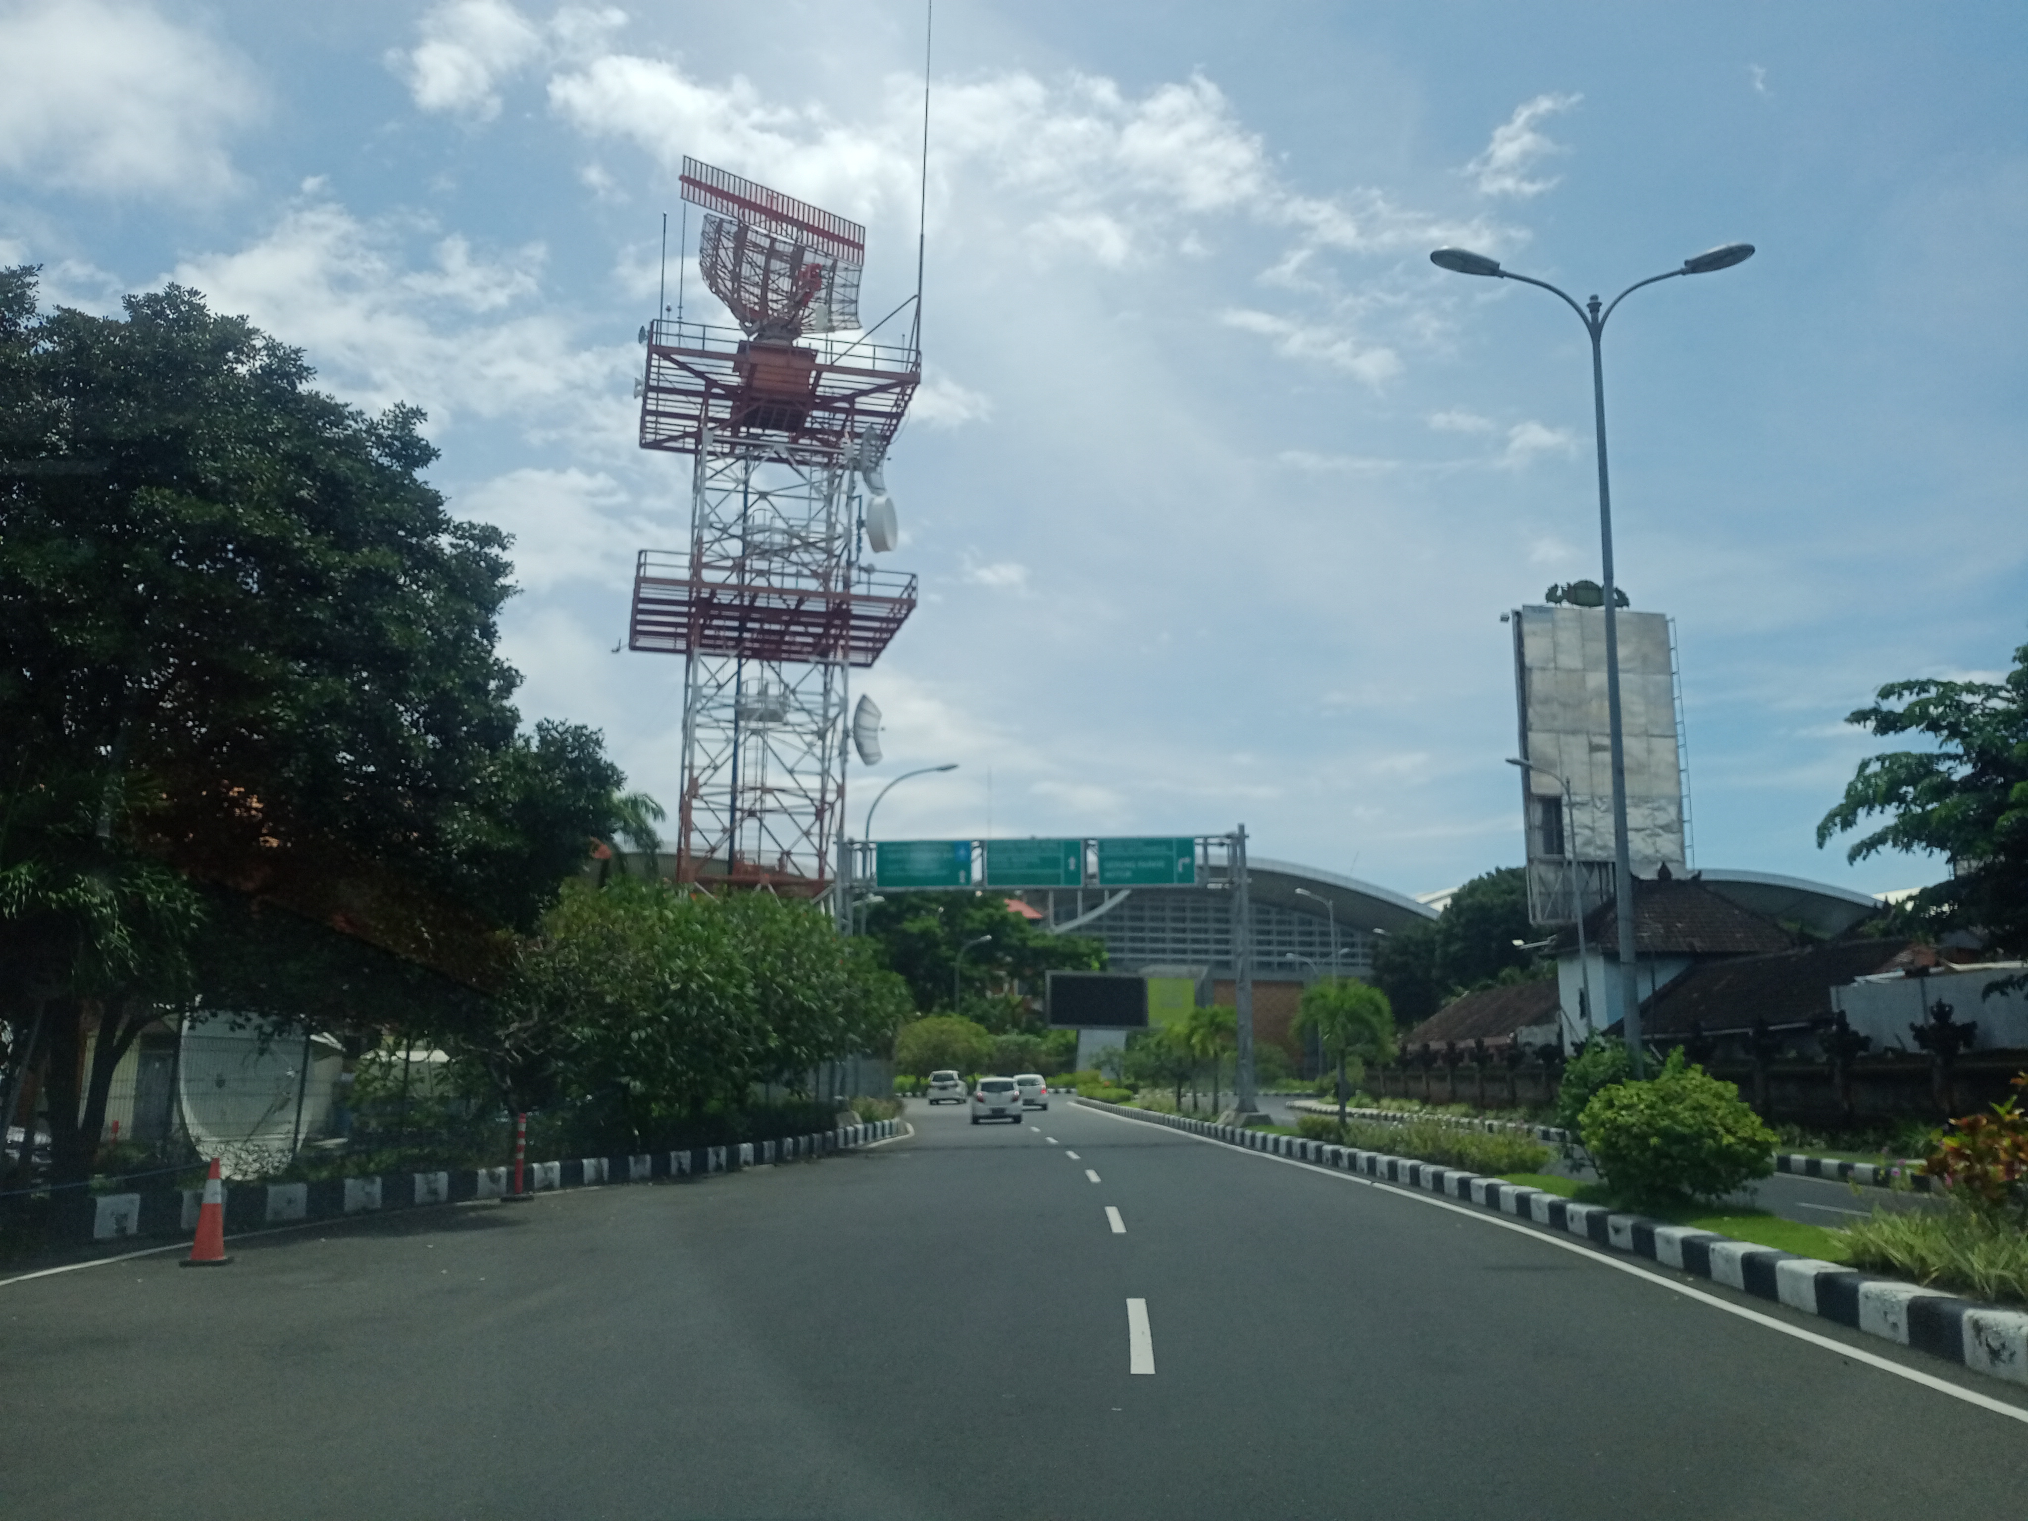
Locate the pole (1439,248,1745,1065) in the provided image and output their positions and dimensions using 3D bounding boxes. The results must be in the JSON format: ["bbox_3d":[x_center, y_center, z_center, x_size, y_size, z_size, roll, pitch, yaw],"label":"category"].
[{"bbox_3d":[6.936,-0.750,18.578,3.850,11.070,0.400,0,-11,3],"label":"pole"}]

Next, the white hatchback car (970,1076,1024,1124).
[{"bbox_3d":[-0.577,11.433,55.134,1.640,1.510,3.600,0,-11,-1],"label":"white hatchback car"}]

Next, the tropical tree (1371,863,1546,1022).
[{"bbox_3d":[21.652,10.788,78.389,8.800,11.418,8.500,0,-11,0],"label":"tropical tree"}]

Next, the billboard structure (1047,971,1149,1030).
[{"bbox_3d":[6.844,19.587,133.698,8.717,4.668,0.900,3,-11,-18],"label":"billboard structure"}]

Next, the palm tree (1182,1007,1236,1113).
[{"bbox_3d":[6.472,9.677,53.134,2.000,3.564,2.000,0,-11,0],"label":"palm tree"}]

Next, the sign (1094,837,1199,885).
[{"bbox_3d":[3.602,2.739,44.271,2.630,1.256,0.120,0,-11,0],"label":"sign"}]

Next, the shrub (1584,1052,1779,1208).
[{"bbox_3d":[6.724,3.713,16.503,2.000,1.521,1.800,0,-11,0],"label":"shrub"}]

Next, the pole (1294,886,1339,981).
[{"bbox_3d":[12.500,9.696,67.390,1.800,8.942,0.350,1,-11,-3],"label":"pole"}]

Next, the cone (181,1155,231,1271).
[{"bbox_3d":[-6.250,3.508,12.763,0.380,0.793,0.380,6,-12,-26],"label":"cone"}]

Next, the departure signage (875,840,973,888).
[{"bbox_3d":[-2.405,2.794,44.260,2.586,1.264,0.120,0,-11,0],"label":"departure signage"}]

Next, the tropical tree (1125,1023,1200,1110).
[{"bbox_3d":[5.533,11.382,60.947,2.768,3.240,2.768,0,-11,0],"label":"tropical tree"}]

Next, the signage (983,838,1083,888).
[{"bbox_3d":[0.566,2.773,44.264,2.586,1.273,0.120,0,-11,0],"label":"signage"}]

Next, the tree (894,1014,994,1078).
[{"bbox_3d":[-5.063,21.217,119.135,7.254,5.438,6.891,0,-11,0],"label":"tree"}]

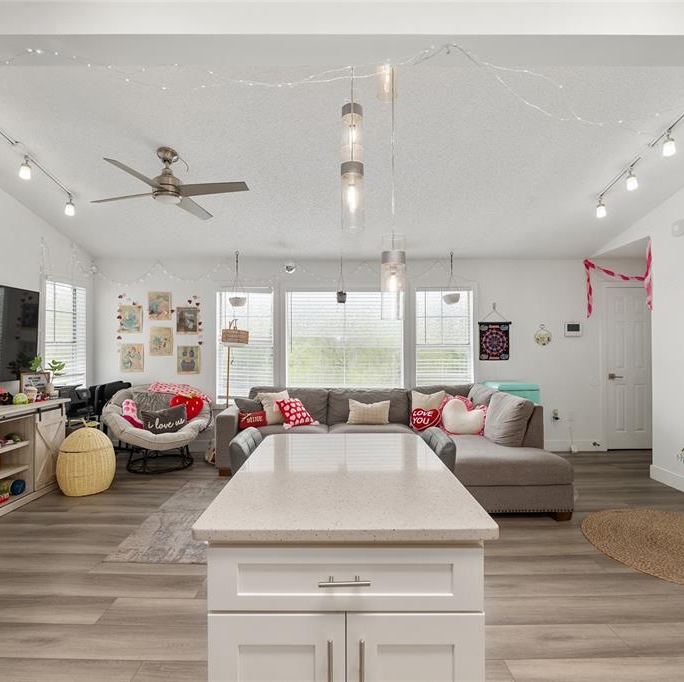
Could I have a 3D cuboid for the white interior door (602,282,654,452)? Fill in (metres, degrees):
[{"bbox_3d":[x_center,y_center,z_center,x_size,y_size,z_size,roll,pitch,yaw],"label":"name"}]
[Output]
[{"bbox_3d":[3.645,0.347,5.030,0.610,2.045,0.050,0,0,0],"label":"white interior door"}]

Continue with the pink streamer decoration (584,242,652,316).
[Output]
[{"bbox_3d":[3.100,-0.645,4.500,0.130,0.750,1.000,0,0,0],"label":"pink streamer decoration"}]

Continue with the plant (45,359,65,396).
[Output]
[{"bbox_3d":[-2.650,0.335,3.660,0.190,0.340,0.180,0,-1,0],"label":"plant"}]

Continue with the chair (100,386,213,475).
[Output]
[{"bbox_3d":[-2.060,0.950,4.430,1.100,0.860,1.020,0,0,-23],"label":"chair"}]

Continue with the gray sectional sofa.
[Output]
[{"bbox_3d":[0.235,0.914,3.900,2.990,0.870,1.930,0,-1,0],"label":"gray sectional sofa"}]

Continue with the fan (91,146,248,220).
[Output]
[{"bbox_3d":[-1.380,-1.300,3.150,1.290,0.450,1.290,0,0,9],"label":"fan"}]

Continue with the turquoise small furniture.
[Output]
[{"bbox_3d":[2.000,0.933,4.670,0.480,0.850,0.420,0,-1,0],"label":"turquoise small furniture"}]

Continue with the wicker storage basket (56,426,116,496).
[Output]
[{"bbox_3d":[-2.340,1.080,3.660,0.470,0.600,0.470,0,0,-30],"label":"wicker storage basket"}]

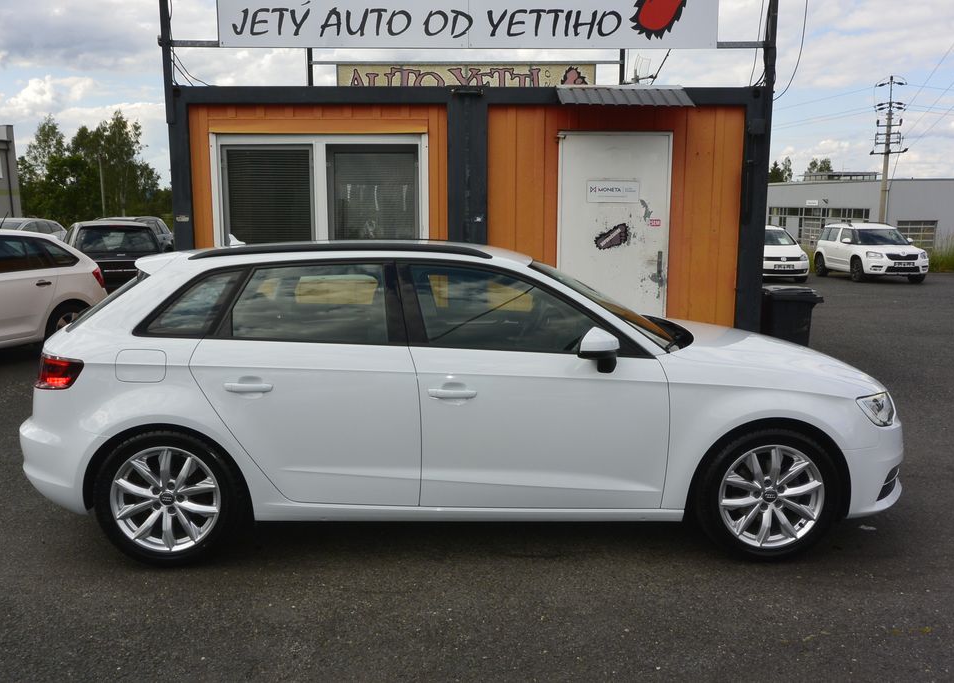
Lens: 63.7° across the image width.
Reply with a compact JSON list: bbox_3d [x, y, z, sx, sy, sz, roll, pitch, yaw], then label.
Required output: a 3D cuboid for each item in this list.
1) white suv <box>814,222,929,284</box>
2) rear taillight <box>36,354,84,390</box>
[{"bbox_3d":[11.450,-2.670,22.400,1.790,1.680,4.220,1,9,3],"label":"white suv"},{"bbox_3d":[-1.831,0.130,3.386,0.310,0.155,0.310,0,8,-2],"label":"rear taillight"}]

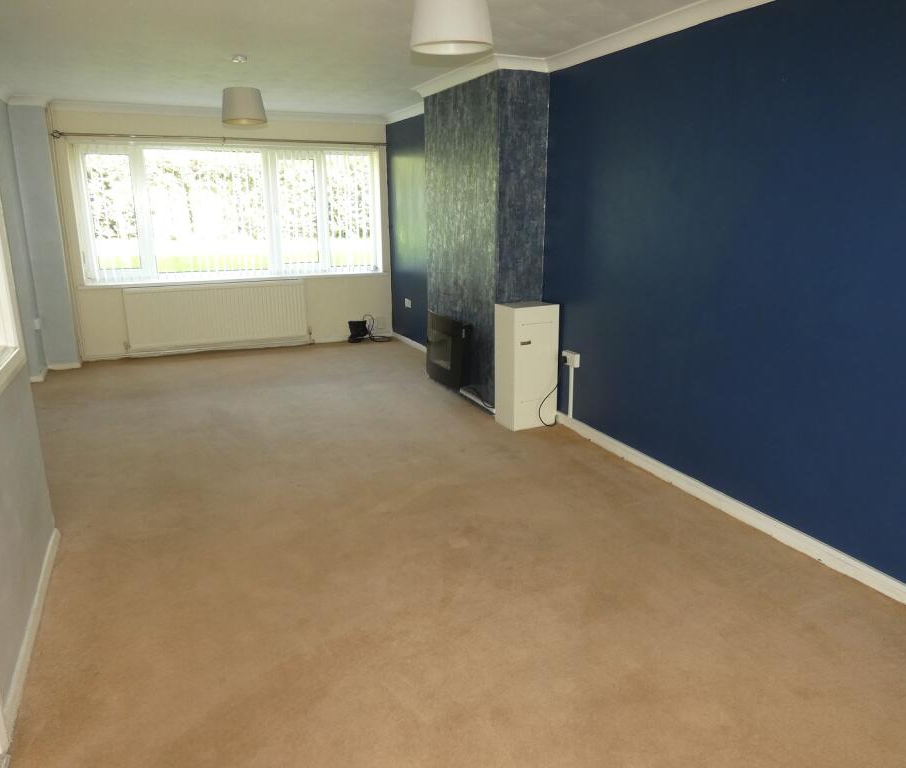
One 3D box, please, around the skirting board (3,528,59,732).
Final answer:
[{"bbox_3d":[-1.575,0.850,2.469,0.018,0.075,1.330,-7,17,-24],"label":"skirting board"}]

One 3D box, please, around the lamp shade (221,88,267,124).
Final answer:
[{"bbox_3d":[-1.377,-1.826,4.275,0.280,0.200,0.280,-7,17,-24],"label":"lamp shade"}]

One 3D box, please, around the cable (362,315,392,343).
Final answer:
[{"bbox_3d":[-0.881,-0.649,7.546,0.340,0.300,0.200,-7,17,-24],"label":"cable"}]

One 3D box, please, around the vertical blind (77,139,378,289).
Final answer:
[{"bbox_3d":[-2.188,-1.782,6.829,3.020,1.330,0.085,-7,17,-24],"label":"vertical blind"}]

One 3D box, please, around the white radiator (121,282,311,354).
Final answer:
[{"bbox_3d":[-2.436,-0.740,6.869,1.790,0.590,0.085,-7,17,-24],"label":"white radiator"}]

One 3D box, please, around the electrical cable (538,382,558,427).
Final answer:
[{"bbox_3d":[0.665,0.157,4.544,0.150,0.290,0.070,-7,17,-24],"label":"electrical cable"}]

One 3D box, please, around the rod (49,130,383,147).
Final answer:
[{"bbox_3d":[-2.196,-2.443,6.538,3.180,0.070,0.080,-7,17,-24],"label":"rod"}]

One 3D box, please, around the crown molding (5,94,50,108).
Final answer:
[{"bbox_3d":[-3.728,-2.478,5.710,0.330,0.085,0.085,-7,17,-24],"label":"crown molding"}]

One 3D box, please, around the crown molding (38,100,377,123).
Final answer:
[{"bbox_3d":[-2.189,-2.698,6.501,3.210,0.085,0.085,-7,17,-24],"label":"crown molding"}]

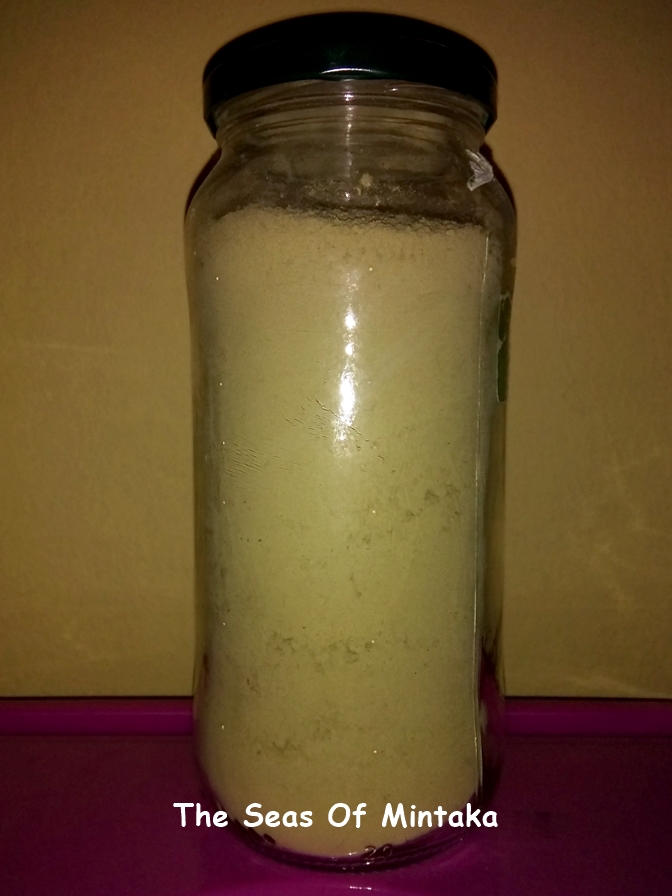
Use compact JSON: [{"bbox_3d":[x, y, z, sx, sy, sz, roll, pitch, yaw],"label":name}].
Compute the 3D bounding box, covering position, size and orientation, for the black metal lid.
[{"bbox_3d":[0.003,-0.081,0.171,0.068,0.011,0.068,0,5,0],"label":"black metal lid"}]

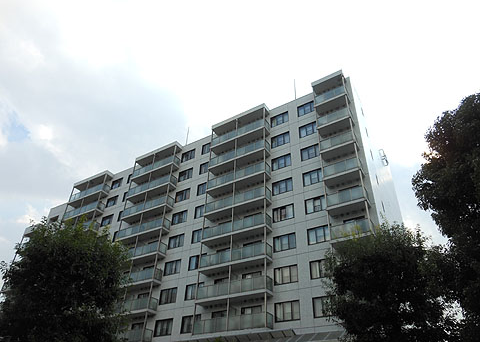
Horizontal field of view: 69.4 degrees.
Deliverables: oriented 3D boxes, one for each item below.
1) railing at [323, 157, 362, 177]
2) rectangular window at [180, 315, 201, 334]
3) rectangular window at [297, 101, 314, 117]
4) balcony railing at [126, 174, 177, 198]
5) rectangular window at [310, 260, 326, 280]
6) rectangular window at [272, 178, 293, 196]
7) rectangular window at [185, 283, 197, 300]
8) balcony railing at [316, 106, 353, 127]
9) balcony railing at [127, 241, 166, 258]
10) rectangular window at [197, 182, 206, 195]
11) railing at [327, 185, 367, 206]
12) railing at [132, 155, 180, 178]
[{"bbox_3d":[8.739,0.031,29.428,3.107,1.091,1.201,-19,-40,28],"label":"railing"},{"bbox_3d":[-4.454,13.819,31.311,2.168,1.399,0.150,-19,-40,28],"label":"rectangular window"},{"bbox_3d":[7.091,-6.508,36.647,2.083,1.388,0.147,-19,-39,28],"label":"rectangular window"},{"bbox_3d":[-11.321,2.336,44.426,7.418,1.100,1.279,-19,-40,28],"label":"balcony railing"},{"bbox_3d":[6.373,7.484,26.621,2.049,1.379,0.150,-19,-40,27],"label":"rectangular window"},{"bbox_3d":[4.013,1.455,33.206,2.128,1.422,0.129,-19,-40,28],"label":"rectangular window"},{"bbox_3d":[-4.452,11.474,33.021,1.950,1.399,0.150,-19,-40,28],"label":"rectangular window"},{"bbox_3d":[8.925,-4.691,32.686,3.107,1.091,1.201,-19,-40,28],"label":"balcony railing"},{"bbox_3d":[-11.428,9.350,39.023,7.343,1.091,1.201,-19,-40,28],"label":"balcony railing"},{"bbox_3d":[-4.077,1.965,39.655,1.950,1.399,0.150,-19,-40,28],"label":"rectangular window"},{"bbox_3d":[8.703,2.361,28.096,3.045,1.102,1.160,-19,-40,28],"label":"railing"},{"bbox_3d":[-11.176,-0.094,45.722,7.481,1.225,1.263,-19,-39,28],"label":"railing"}]

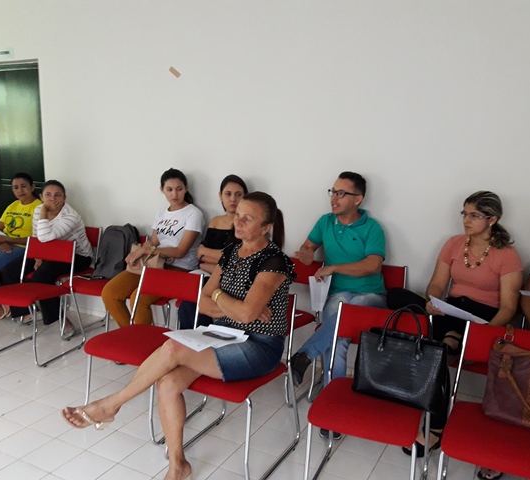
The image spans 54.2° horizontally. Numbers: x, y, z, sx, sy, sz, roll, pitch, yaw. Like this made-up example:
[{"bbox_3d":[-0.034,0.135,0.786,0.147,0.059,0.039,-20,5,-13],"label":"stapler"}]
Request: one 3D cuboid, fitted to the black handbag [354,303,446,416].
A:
[{"bbox_3d":[0.578,0.495,2.225,0.347,0.357,0.164,7,11,27],"label":"black handbag"}]

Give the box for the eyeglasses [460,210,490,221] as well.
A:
[{"bbox_3d":[1.092,-0.124,2.673,0.140,0.042,0.140,-2,16,-34],"label":"eyeglasses"}]

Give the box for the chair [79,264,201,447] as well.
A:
[{"bbox_3d":[-0.643,0.596,2.862,0.480,0.776,0.525,6,12,25],"label":"chair"}]

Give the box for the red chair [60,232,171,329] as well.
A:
[{"bbox_3d":[-1.213,0.372,3.997,0.480,0.776,0.525,7,12,27],"label":"red chair"}]

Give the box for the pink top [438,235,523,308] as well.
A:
[{"bbox_3d":[1.142,0.172,2.732,0.430,0.420,0.270,9,13,37],"label":"pink top"}]

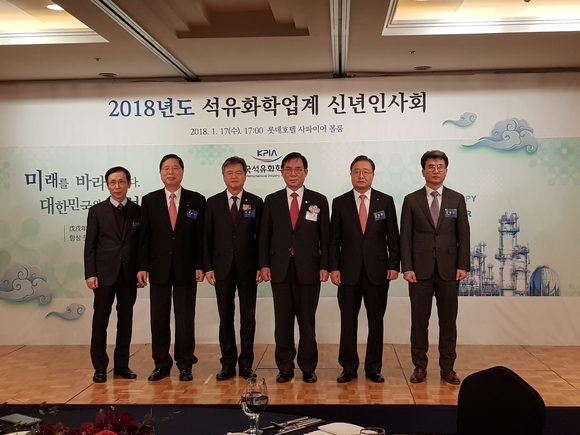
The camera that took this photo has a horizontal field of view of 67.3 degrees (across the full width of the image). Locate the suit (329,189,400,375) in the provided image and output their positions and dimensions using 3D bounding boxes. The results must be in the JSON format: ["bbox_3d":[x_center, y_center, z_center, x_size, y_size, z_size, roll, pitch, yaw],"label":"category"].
[{"bbox_3d":[0.584,0.486,3.393,0.521,1.427,0.290,0,3,7],"label":"suit"}]

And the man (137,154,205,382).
[{"bbox_3d":[-0.935,0.376,3.427,0.526,1.737,0.330,-1,3,-12],"label":"man"}]

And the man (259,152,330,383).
[{"bbox_3d":[0.036,0.368,3.385,0.523,1.736,0.330,-1,3,0],"label":"man"}]

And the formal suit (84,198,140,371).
[{"bbox_3d":[-1.382,0.523,3.474,0.488,1.378,0.290,-2,3,-27],"label":"formal suit"}]

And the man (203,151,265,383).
[{"bbox_3d":[-0.444,0.380,3.448,0.466,1.717,0.330,-1,3,-6],"label":"man"}]

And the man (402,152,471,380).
[{"bbox_3d":[1.118,0.357,3.337,0.531,1.739,0.330,0,3,14],"label":"man"}]

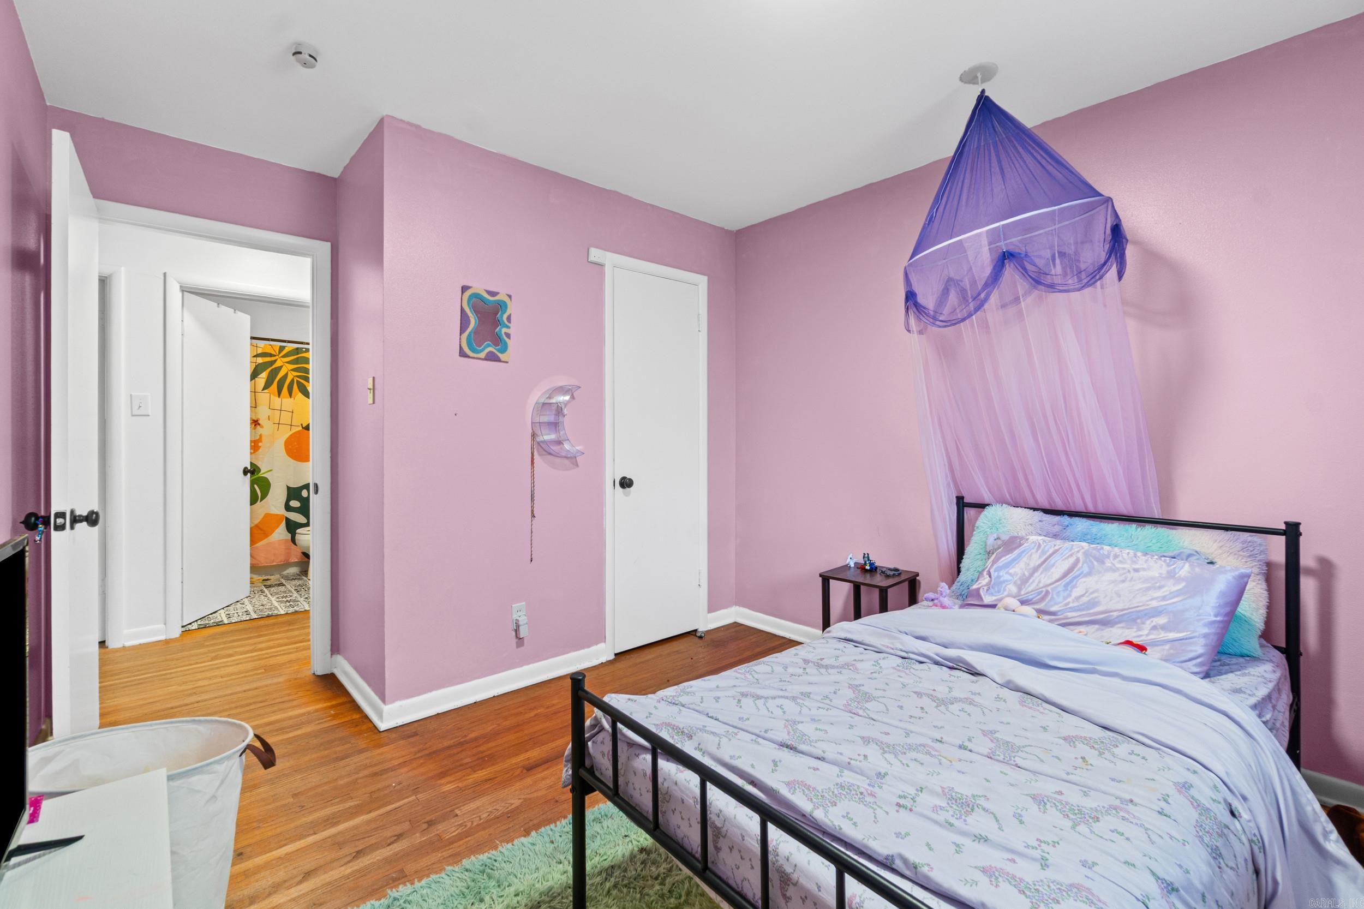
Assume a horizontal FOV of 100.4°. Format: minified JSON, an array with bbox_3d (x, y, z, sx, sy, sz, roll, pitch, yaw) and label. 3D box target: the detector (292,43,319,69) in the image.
[{"bbox_3d":[-1.245,-1.315,1.877,0.095,0.042,0.095,-1,2,-42],"label":"detector"}]

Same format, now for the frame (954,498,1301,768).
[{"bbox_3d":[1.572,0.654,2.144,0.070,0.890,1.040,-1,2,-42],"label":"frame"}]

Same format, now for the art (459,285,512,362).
[{"bbox_3d":[-0.863,-0.567,2.502,0.225,0.305,0.022,-1,2,-42],"label":"art"}]

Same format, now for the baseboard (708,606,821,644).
[{"bbox_3d":[0.461,1.011,3.295,0.250,0.100,0.640,-1,2,-42],"label":"baseboard"}]

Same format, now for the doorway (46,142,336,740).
[{"bbox_3d":[-2.055,0.034,2.482,0.900,2.120,0.160,-1,2,-42],"label":"doorway"}]

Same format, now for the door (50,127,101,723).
[{"bbox_3d":[-2.081,0.092,1.960,0.040,2.030,0.800,-1,2,-42],"label":"door"}]

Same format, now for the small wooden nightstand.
[{"bbox_3d":[0.899,0.828,2.722,0.335,0.505,0.335,-1,2,-42],"label":"small wooden nightstand"}]

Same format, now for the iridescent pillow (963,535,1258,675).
[{"bbox_3d":[1.338,0.464,1.852,0.670,0.410,0.150,1,-40,48],"label":"iridescent pillow"}]

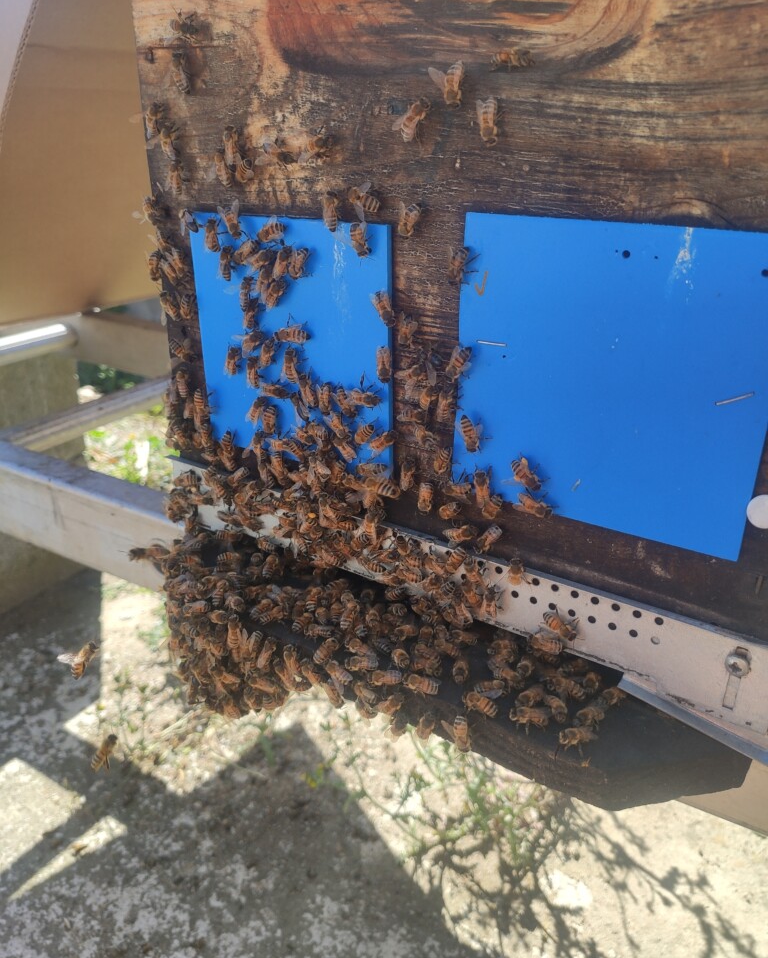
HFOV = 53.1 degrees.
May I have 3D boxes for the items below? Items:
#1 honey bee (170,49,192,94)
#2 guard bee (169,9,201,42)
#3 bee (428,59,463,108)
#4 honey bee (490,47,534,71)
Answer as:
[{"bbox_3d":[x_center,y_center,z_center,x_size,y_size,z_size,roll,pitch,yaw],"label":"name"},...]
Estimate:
[{"bbox_3d":[-0.077,-0.155,0.294,0.006,0.014,0.005,-2,18,35],"label":"honey bee"},{"bbox_3d":[-0.074,-0.168,0.287,0.014,0.008,0.005,25,32,24],"label":"guard bee"},{"bbox_3d":[0.020,-0.125,0.242,0.011,0.013,0.005,23,32,25],"label":"bee"},{"bbox_3d":[0.038,-0.123,0.226,0.013,0.005,0.006,18,72,30],"label":"honey bee"}]

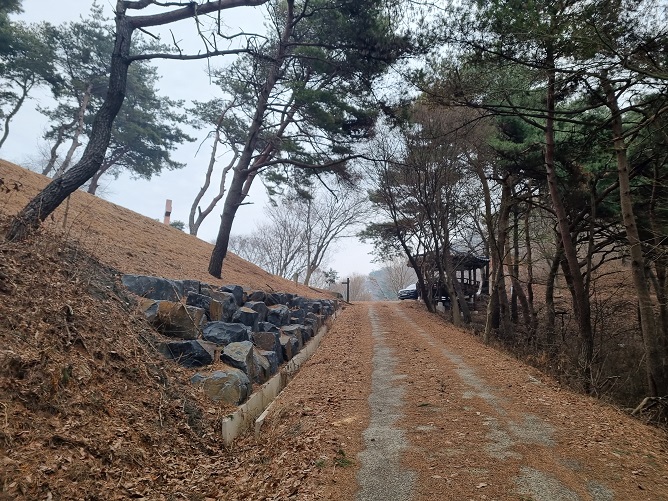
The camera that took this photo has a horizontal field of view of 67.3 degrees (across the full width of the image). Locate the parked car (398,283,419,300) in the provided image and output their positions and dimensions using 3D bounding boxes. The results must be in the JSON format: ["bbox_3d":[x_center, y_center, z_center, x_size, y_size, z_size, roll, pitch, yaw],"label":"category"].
[{"bbox_3d":[7.950,3.750,47.000,1.870,1.660,4.650,-3,-5,35],"label":"parked car"}]

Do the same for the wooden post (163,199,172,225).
[{"bbox_3d":[-6.614,-1.515,20.000,0.200,1.080,0.200,6,-4,-14],"label":"wooden post"}]

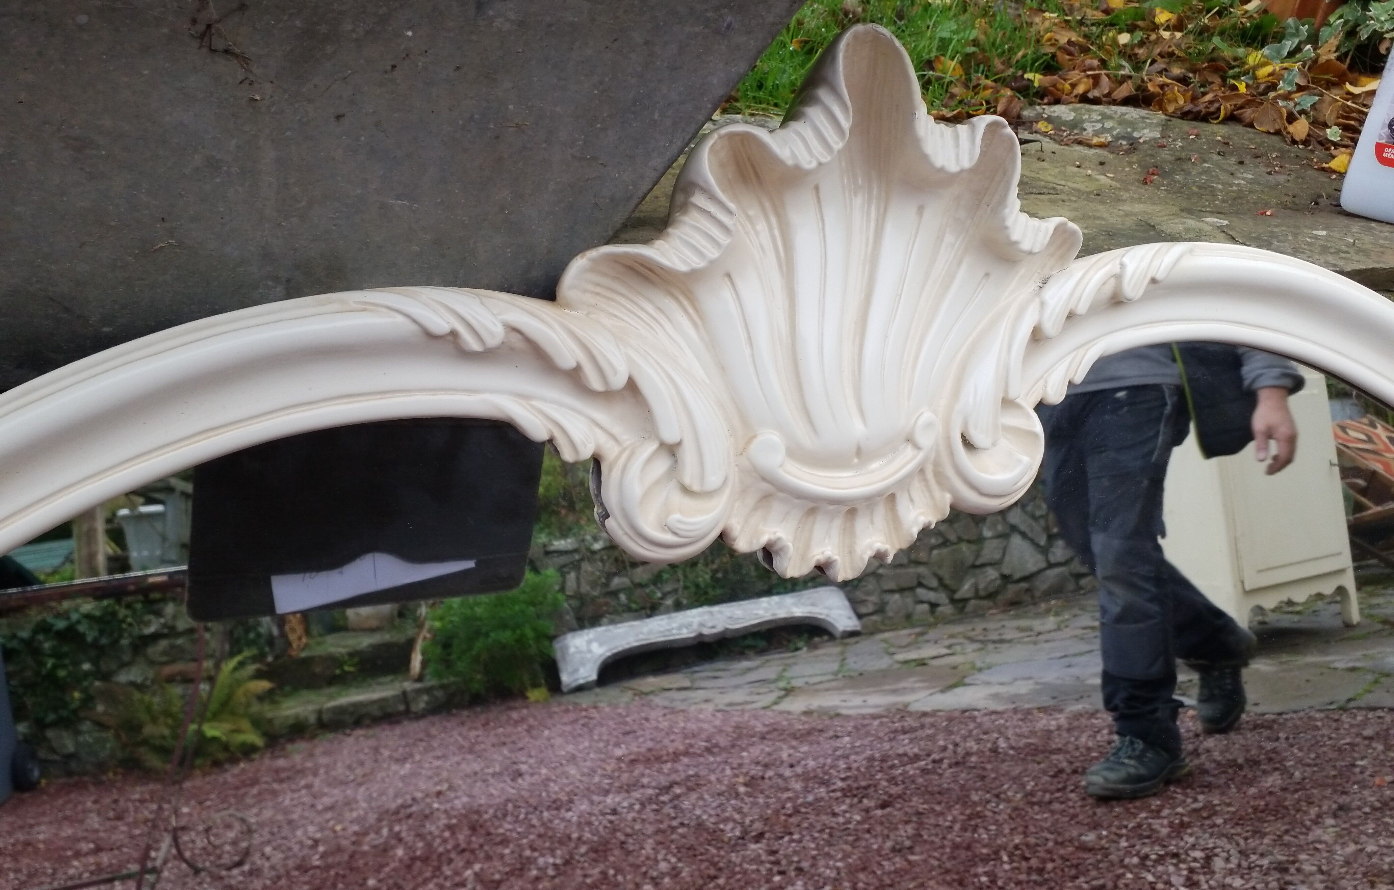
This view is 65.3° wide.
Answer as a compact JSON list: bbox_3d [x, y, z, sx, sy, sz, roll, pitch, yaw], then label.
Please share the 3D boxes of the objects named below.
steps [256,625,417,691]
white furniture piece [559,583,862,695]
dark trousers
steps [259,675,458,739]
[{"bbox_3d":[-1.691,1.030,5.081,0.820,0.165,0.420,-5,-2,-35],"label":"steps"},{"bbox_3d":[0.067,0.894,5.053,1.470,0.250,0.110,-5,-30,-30],"label":"white furniture piece"},{"bbox_3d":[1.198,0.301,2.851,0.400,0.880,0.580,-8,-2,42],"label":"dark trousers"},{"bbox_3d":[-1.480,1.135,4.740,0.900,0.130,0.400,-5,-2,-35],"label":"steps"}]

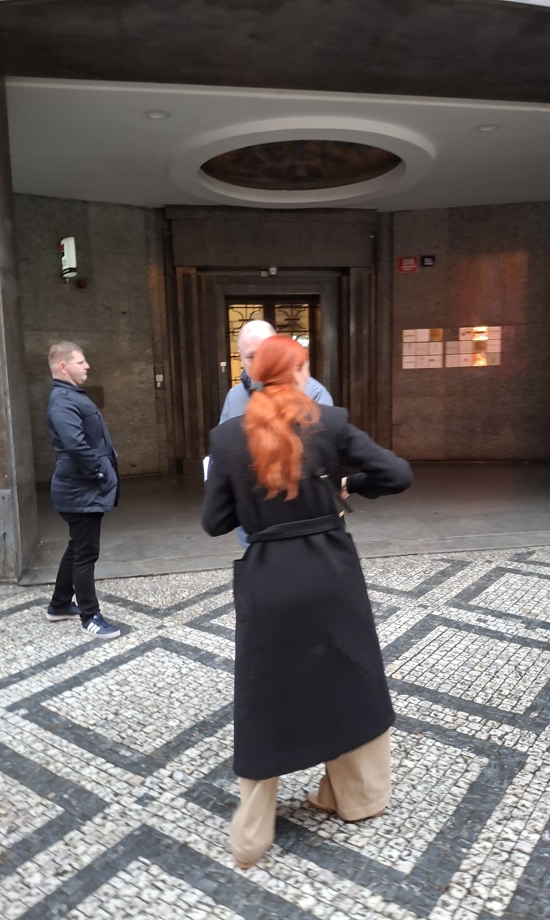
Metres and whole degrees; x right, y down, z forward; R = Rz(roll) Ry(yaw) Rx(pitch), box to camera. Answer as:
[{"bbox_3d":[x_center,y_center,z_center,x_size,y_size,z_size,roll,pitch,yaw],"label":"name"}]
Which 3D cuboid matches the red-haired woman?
[{"bbox_3d":[0.100,0.451,2.237,0.640,1.710,0.540,-4,9,-18],"label":"red-haired woman"}]

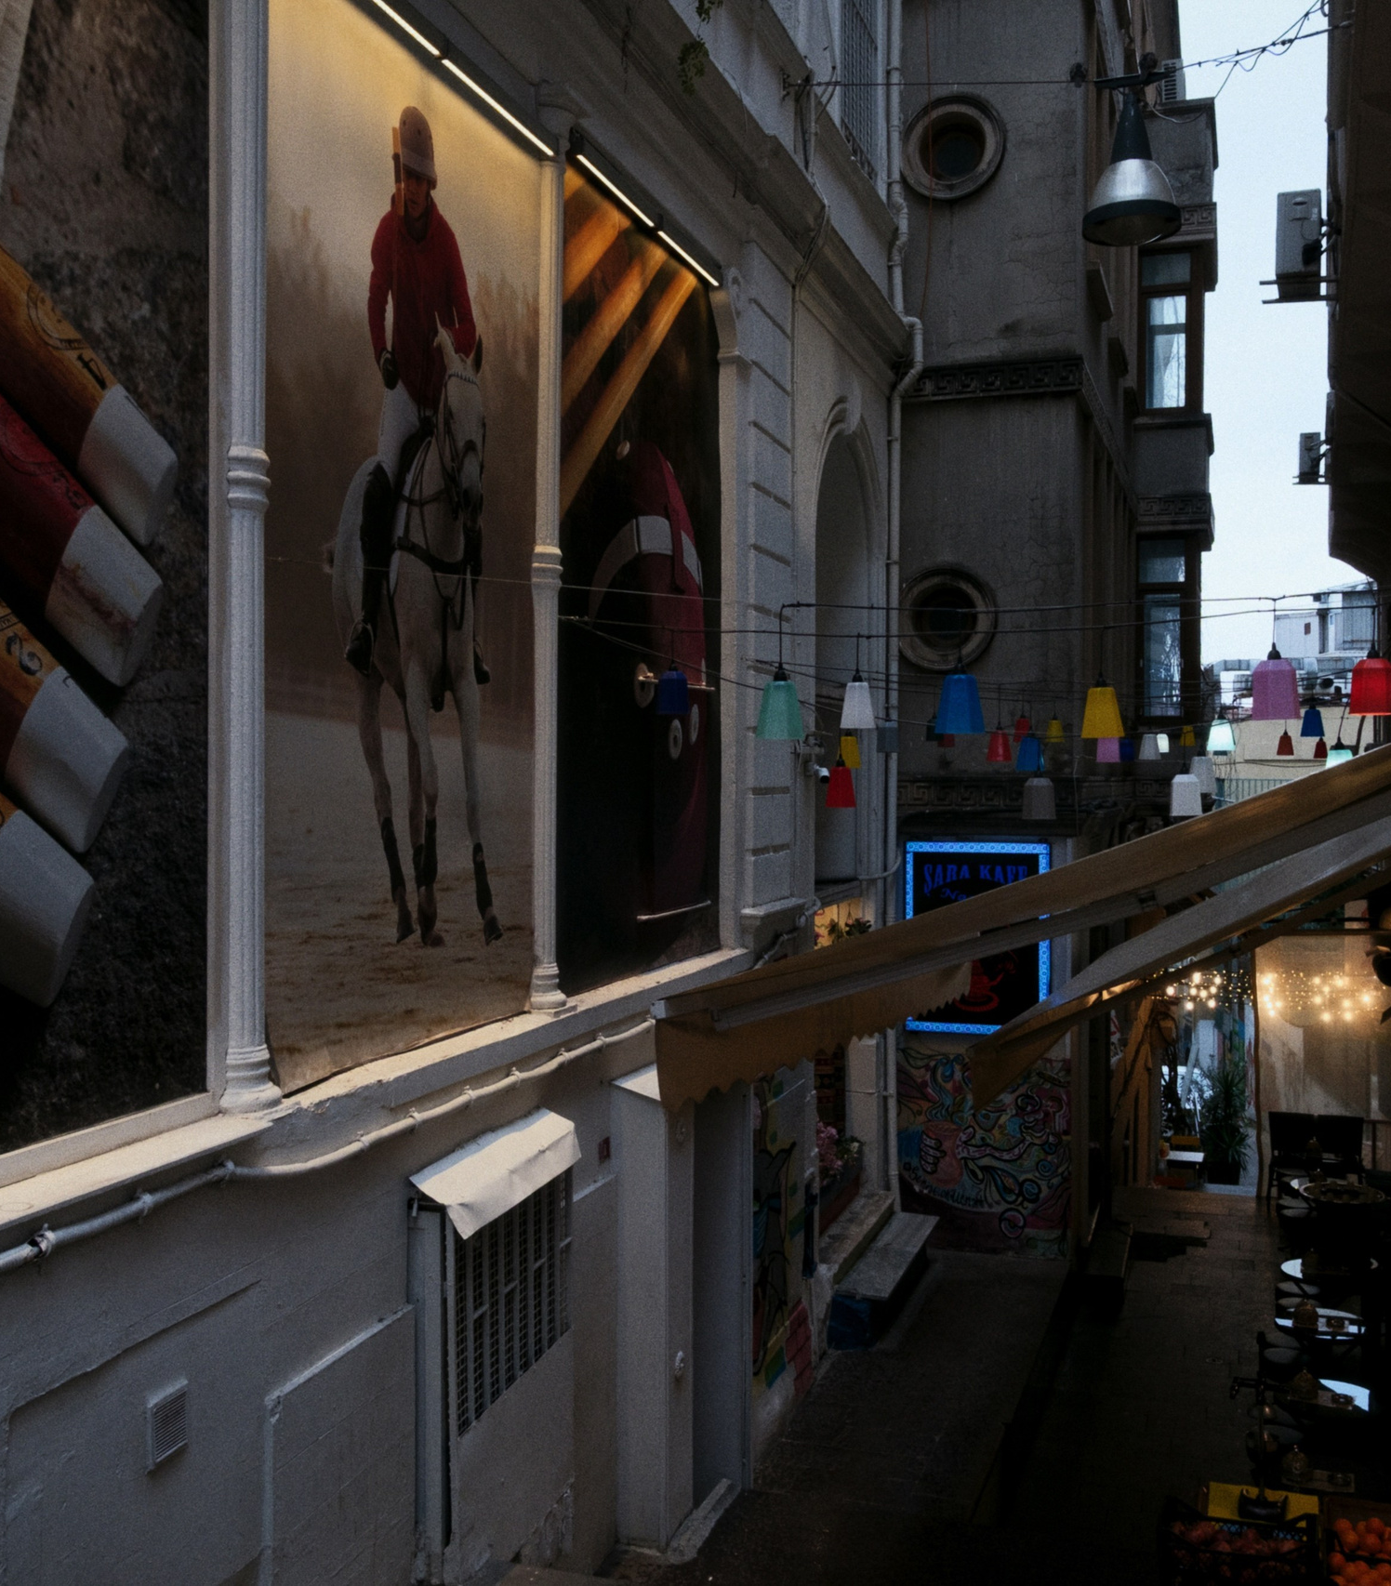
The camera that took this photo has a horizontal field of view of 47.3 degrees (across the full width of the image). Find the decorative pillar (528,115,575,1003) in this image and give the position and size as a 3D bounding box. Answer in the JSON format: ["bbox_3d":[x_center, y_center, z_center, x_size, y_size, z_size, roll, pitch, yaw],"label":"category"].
[{"bbox_3d":[-0.649,-1.078,7.100,0.170,4.100,0.170,1,1,19],"label":"decorative pillar"}]

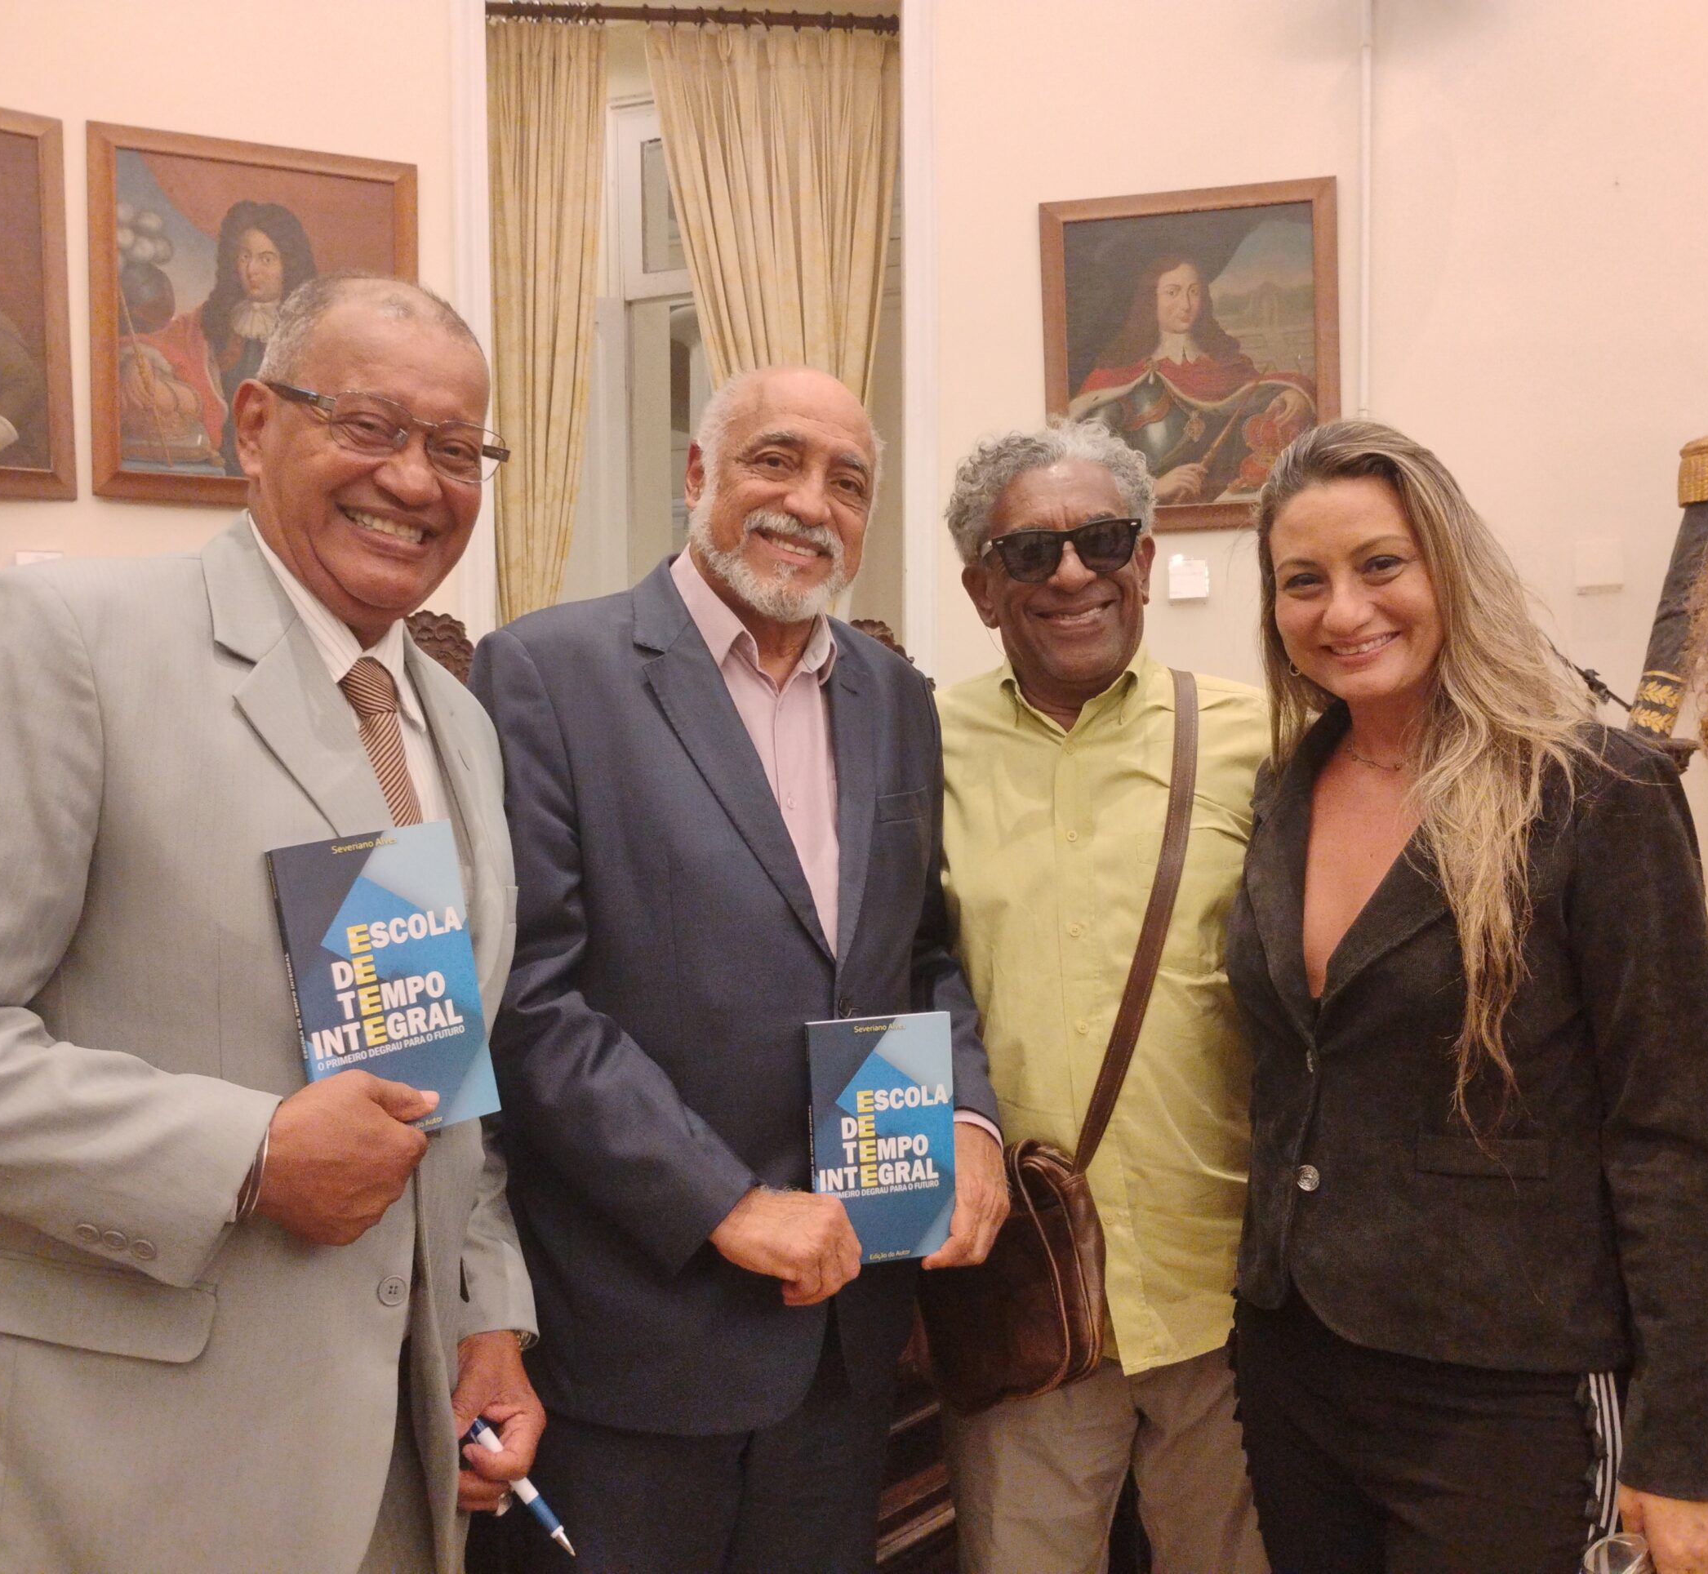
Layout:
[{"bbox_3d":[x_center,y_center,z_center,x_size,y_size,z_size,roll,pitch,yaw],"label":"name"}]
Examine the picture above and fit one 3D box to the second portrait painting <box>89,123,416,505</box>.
[{"bbox_3d":[-1.567,-1.208,4.468,0.820,0.962,0.050,-1,2,-24],"label":"second portrait painting"}]

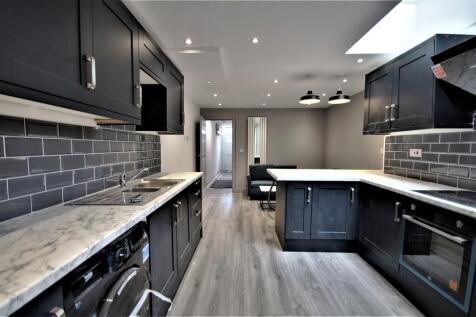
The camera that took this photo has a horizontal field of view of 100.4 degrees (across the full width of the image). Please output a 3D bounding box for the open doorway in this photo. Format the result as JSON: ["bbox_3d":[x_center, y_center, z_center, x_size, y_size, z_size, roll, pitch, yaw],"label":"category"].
[{"bbox_3d":[-0.540,-0.052,5.524,0.800,2.030,0.120,0,3,2],"label":"open doorway"}]

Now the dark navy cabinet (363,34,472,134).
[{"bbox_3d":[1.835,-0.679,2.158,0.310,0.780,0.985,0,3,2],"label":"dark navy cabinet"}]

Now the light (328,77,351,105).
[{"bbox_3d":[1.492,-1.004,2.887,0.320,0.415,0.320,0,3,2],"label":"light"}]

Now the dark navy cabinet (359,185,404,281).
[{"bbox_3d":[1.687,0.649,1.986,0.580,0.730,0.650,0,3,2],"label":"dark navy cabinet"}]

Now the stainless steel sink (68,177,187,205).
[{"bbox_3d":[-0.809,0.336,1.724,0.490,0.160,0.985,0,3,2],"label":"stainless steel sink"}]

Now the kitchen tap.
[{"bbox_3d":[-0.938,0.178,1.826,0.250,0.160,0.130,0,3,-10],"label":"kitchen tap"}]

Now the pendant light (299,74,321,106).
[{"bbox_3d":[1.054,-1.005,2.899,0.320,0.415,0.320,0,3,2],"label":"pendant light"}]

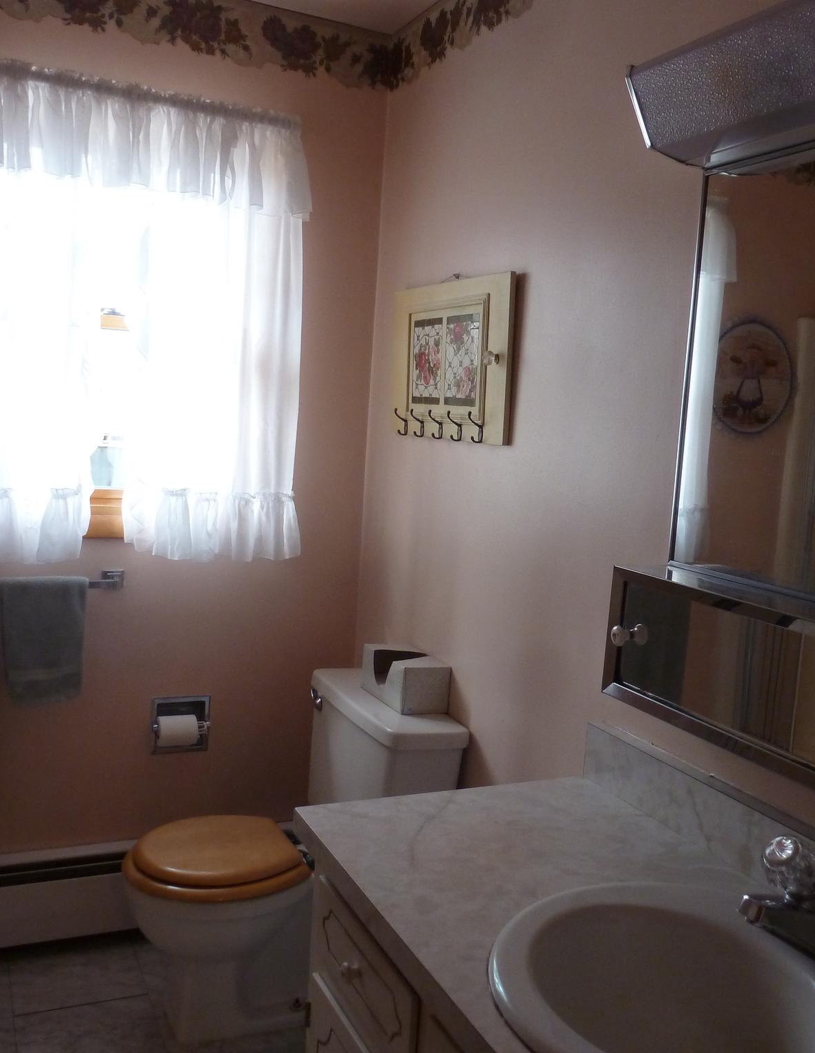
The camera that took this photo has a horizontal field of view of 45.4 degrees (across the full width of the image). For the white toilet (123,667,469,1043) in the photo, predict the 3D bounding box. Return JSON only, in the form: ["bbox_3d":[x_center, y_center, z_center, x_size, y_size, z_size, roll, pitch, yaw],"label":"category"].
[{"bbox_3d":[-0.302,0.779,2.233,0.674,0.750,0.525,1,7,-25],"label":"white toilet"}]

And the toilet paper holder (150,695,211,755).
[{"bbox_3d":[-0.605,0.537,2.617,0.157,0.159,0.090,1,7,-25],"label":"toilet paper holder"}]

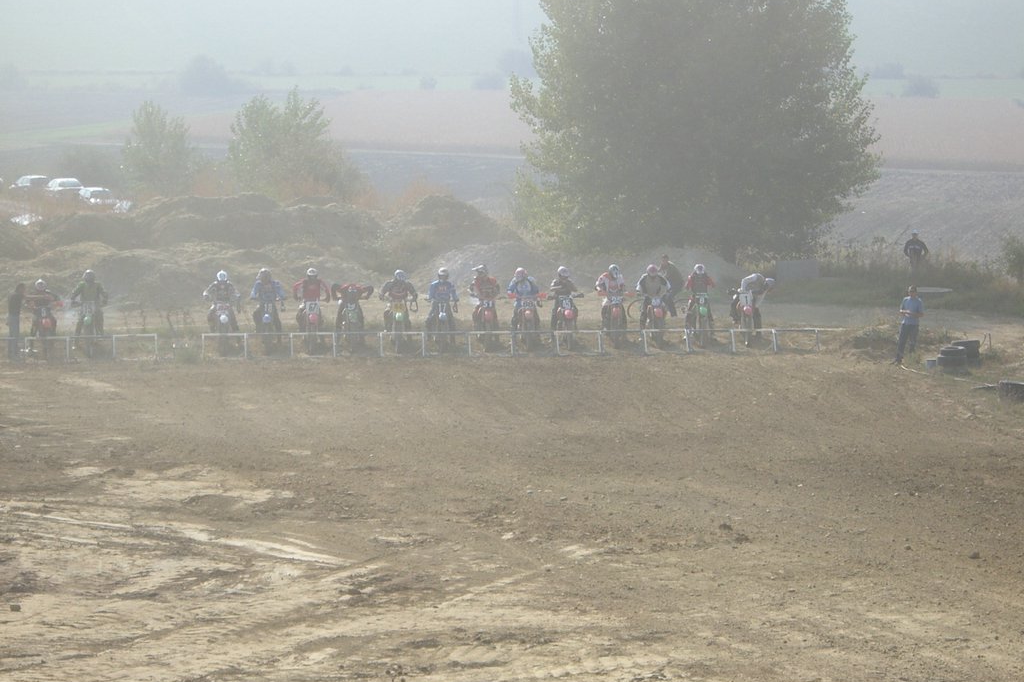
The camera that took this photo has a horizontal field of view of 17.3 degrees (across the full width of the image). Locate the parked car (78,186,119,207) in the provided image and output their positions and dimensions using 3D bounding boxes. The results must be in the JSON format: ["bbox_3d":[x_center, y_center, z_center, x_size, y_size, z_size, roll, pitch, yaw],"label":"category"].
[{"bbox_3d":[-22.208,-7.610,182.000,1.680,1.430,4.200,-2,6,-20],"label":"parked car"}]

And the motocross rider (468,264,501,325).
[{"bbox_3d":[-0.634,-0.876,77.710,0.760,1.760,0.800,0,6,-4],"label":"motocross rider"}]

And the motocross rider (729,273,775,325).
[{"bbox_3d":[5.547,-0.782,78.101,0.950,1.505,0.850,-2,6,-22],"label":"motocross rider"}]

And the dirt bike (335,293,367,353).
[{"bbox_3d":[-3.668,-0.354,76.585,0.800,1.180,2.100,0,5,-4],"label":"dirt bike"}]

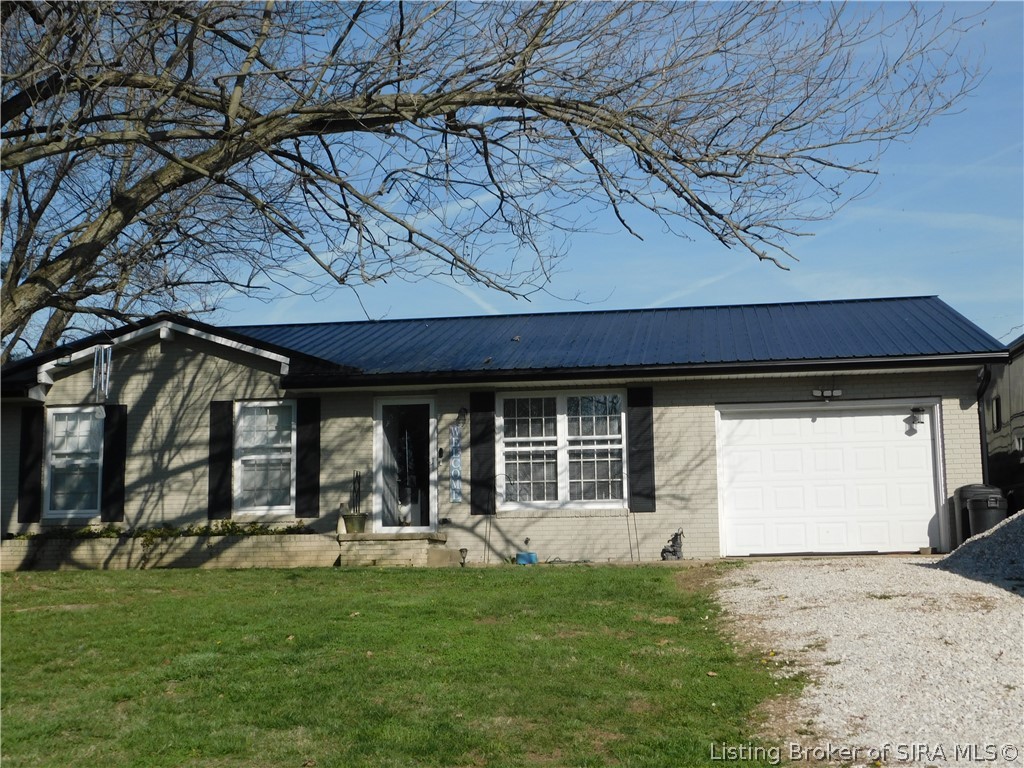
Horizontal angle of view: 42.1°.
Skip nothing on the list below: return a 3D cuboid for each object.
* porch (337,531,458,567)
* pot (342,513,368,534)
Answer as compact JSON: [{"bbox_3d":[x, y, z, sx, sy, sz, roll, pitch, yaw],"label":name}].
[{"bbox_3d":[-1.565,2.420,19.300,1.570,0.470,1.400,-2,-8,8],"label":"porch"},{"bbox_3d":[-2.237,2.006,19.050,0.365,0.300,0.365,-1,-8,0],"label":"pot"}]

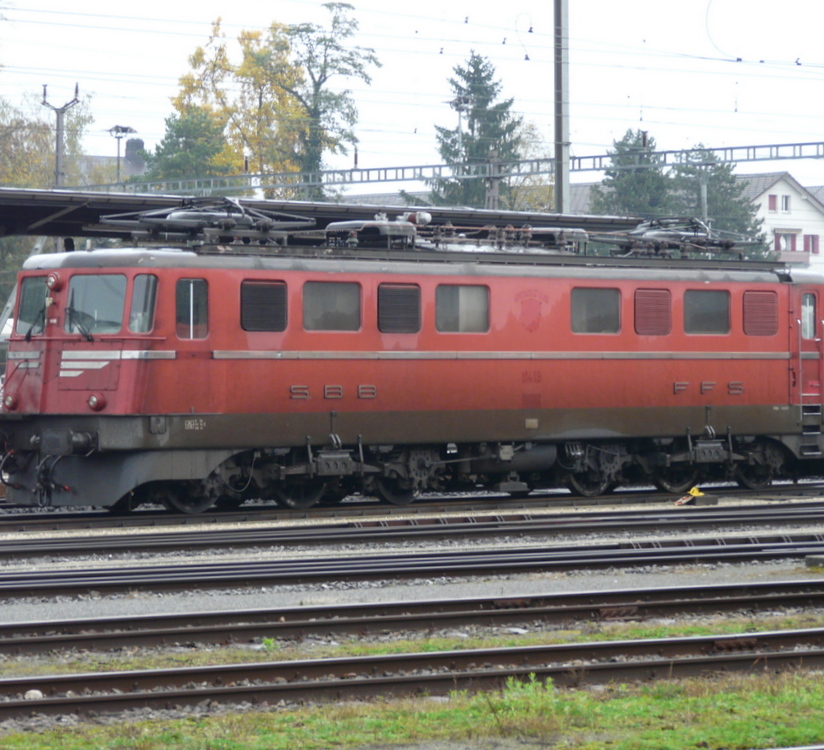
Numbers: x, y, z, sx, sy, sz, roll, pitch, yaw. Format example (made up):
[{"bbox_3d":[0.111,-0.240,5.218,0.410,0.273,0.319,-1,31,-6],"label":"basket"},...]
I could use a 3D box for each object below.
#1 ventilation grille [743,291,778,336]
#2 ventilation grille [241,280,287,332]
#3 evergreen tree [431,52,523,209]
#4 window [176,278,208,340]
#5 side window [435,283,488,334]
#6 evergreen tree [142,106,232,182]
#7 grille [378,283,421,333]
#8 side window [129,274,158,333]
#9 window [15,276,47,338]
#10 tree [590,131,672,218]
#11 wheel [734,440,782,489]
[{"bbox_3d":[5.856,-1.032,58.346,0.060,0.764,0.929,0,0,44],"label":"ventilation grille"},{"bbox_3d":[-2.151,-0.997,50.176,0.060,0.764,0.929,0,0,44],"label":"ventilation grille"},{"bbox_3d":[3.126,-6.715,168.000,5.300,17.829,5.300,0,0,0],"label":"evergreen tree"},{"bbox_3d":[-3.103,-0.922,48.861,0.070,0.870,0.600,0,0,44],"label":"window"},{"bbox_3d":[0.771,-1.009,53.157,0.060,0.764,1.214,0,0,44],"label":"side window"},{"bbox_3d":[-9.348,-4.836,145.000,5.200,12.873,5.200,0,0,0],"label":"evergreen tree"},{"bbox_3d":[-0.200,-1.005,52.167,0.060,0.764,0.929,0,0,44],"label":"grille"},{"bbox_3d":[-3.773,-0.994,48.835,0.430,0.840,0.060,0,-7,-10],"label":"side window"},{"bbox_3d":[-5.467,-0.985,49.893,0.060,0.850,0.900,8,-5,-33],"label":"window"},{"bbox_3d":[12.708,-5.911,198.000,6.000,16.222,6.000,0,0,0],"label":"tree"},{"bbox_3d":[5.885,1.328,59.126,0.150,1.220,1.240,0,0,44],"label":"wheel"}]

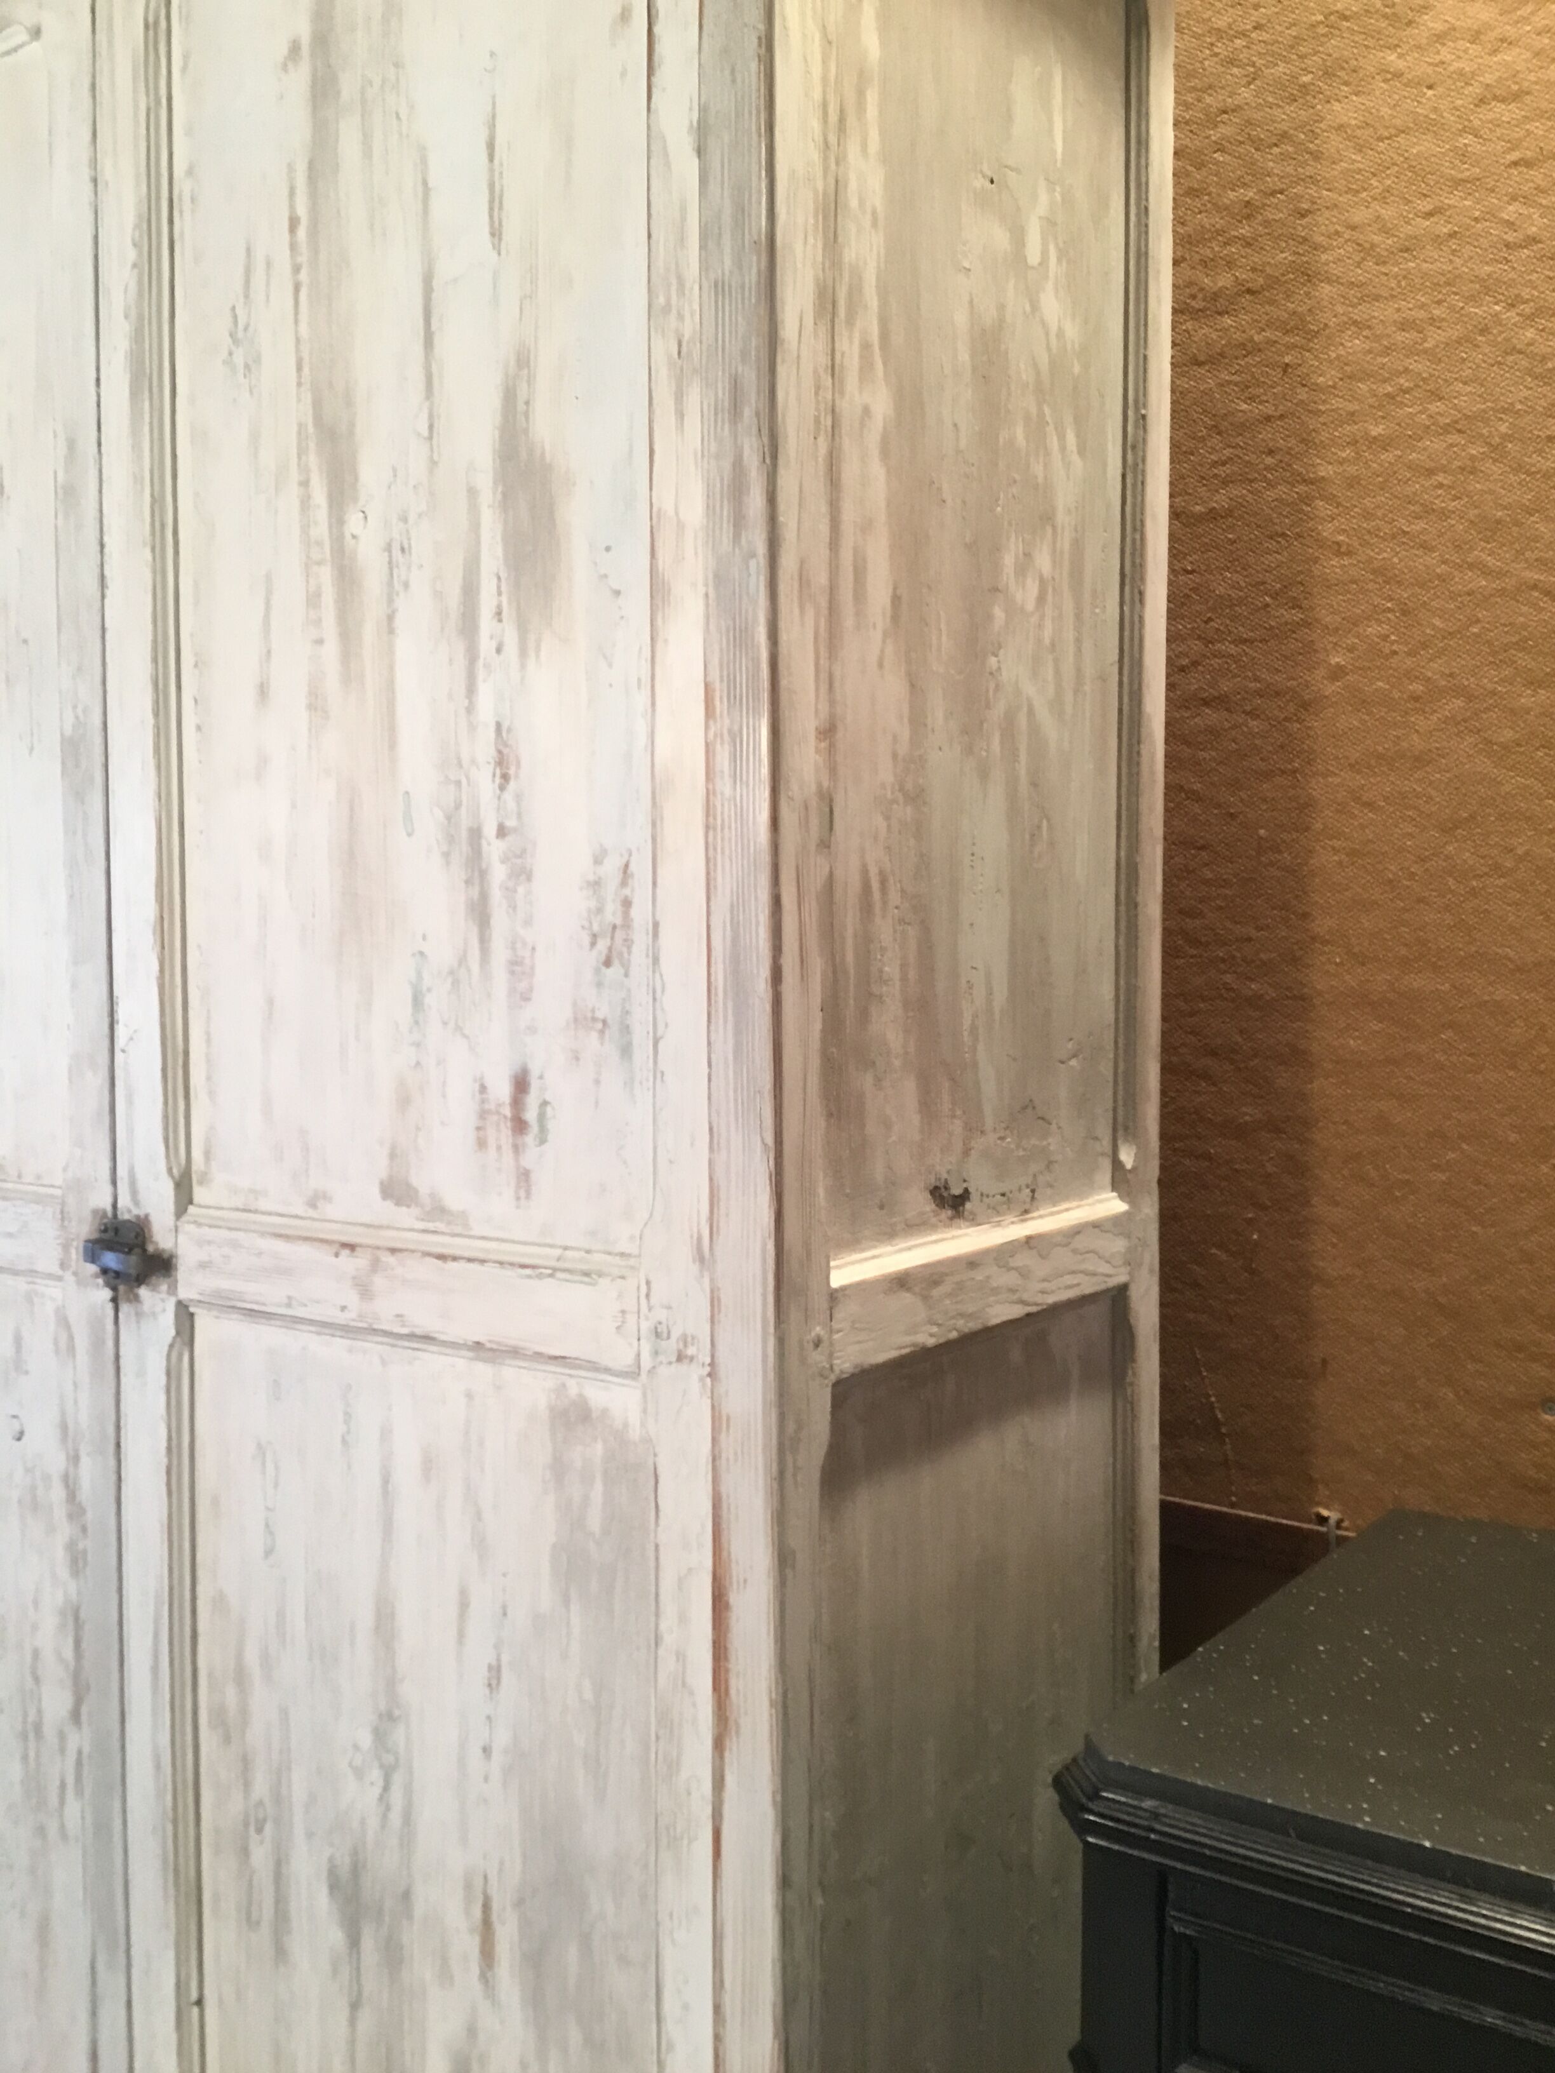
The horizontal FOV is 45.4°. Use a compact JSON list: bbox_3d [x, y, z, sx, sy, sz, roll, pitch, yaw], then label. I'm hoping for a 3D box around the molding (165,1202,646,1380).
[{"bbox_3d":[-0.266,0.171,1.290,0.453,0.077,0.025,2,3,35],"label":"molding"}]

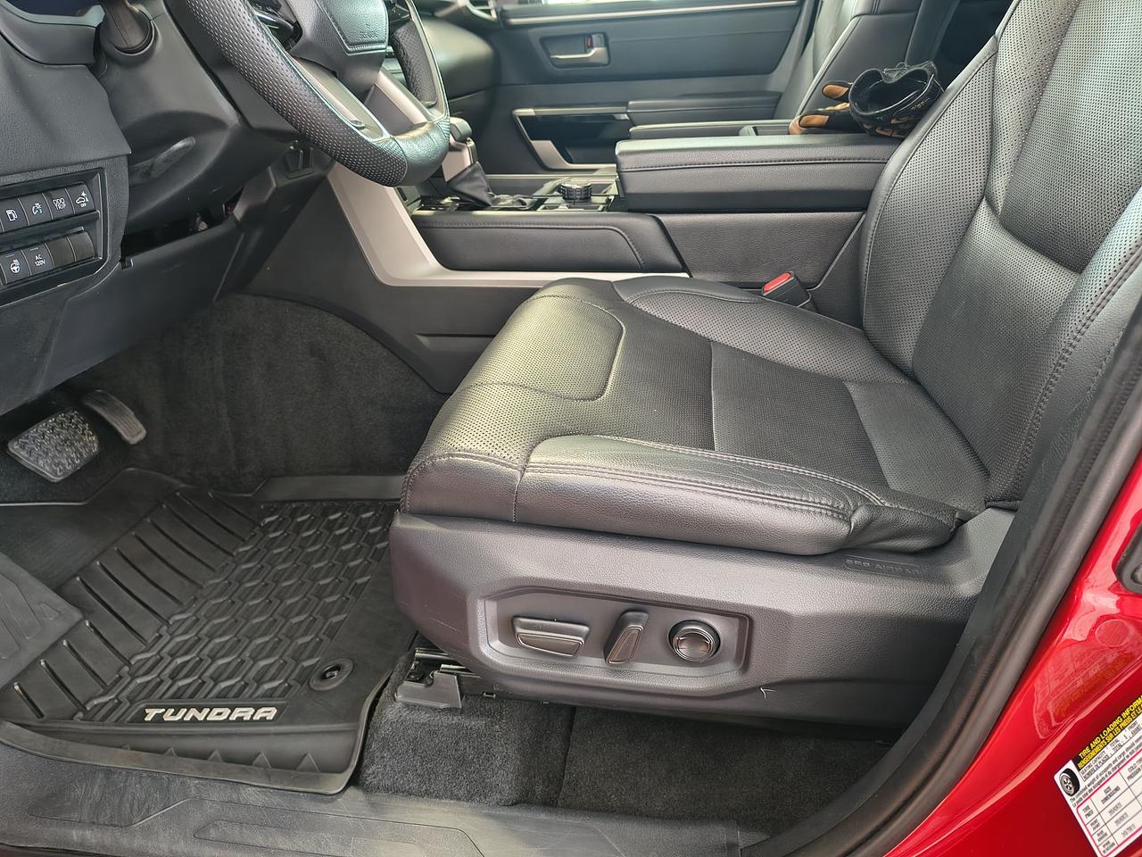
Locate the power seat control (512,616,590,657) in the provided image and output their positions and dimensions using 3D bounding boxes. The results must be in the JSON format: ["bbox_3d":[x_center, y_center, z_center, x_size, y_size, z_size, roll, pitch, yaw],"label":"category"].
[{"bbox_3d":[-0.020,0.206,0.781,0.077,0.027,0.021,6,28,6],"label":"power seat control"}]

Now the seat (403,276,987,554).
[{"bbox_3d":[0.137,-0.037,0.951,0.515,0.140,0.540,4,28,7],"label":"seat"}]

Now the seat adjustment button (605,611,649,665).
[{"bbox_3d":[0.053,0.202,0.767,0.021,0.052,0.021,23,28,-3],"label":"seat adjustment button"}]

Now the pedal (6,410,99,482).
[{"bbox_3d":[-0.741,0.025,1.132,0.025,0.080,0.112,-40,15,25],"label":"pedal"}]

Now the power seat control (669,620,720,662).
[{"bbox_3d":[0.119,0.204,0.760,0.048,0.047,0.016,4,28,7],"label":"power seat control"}]

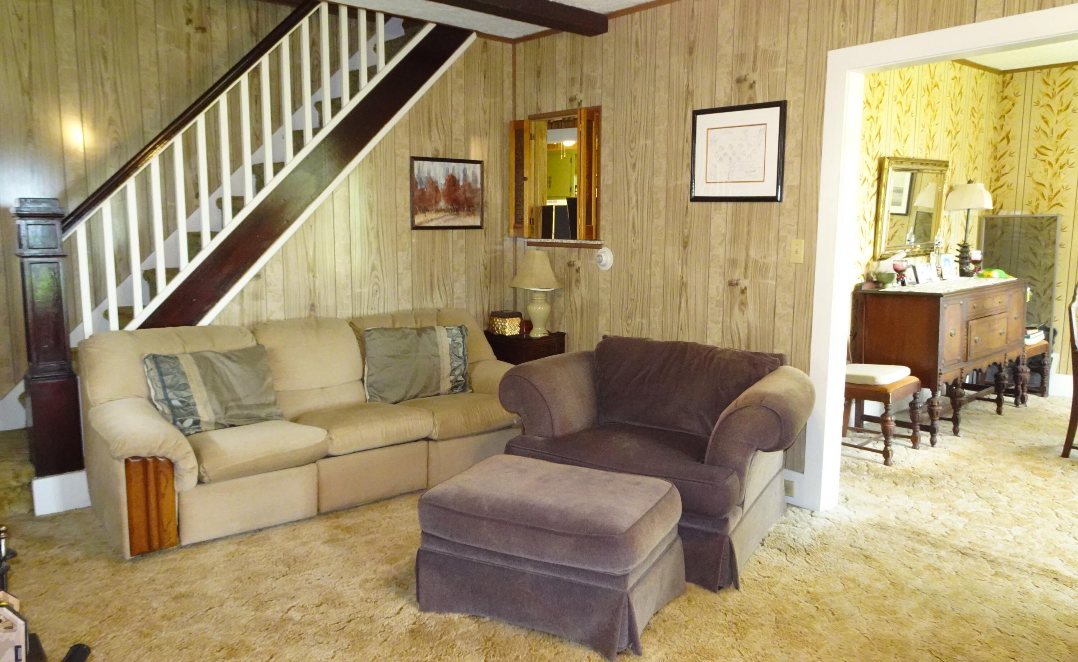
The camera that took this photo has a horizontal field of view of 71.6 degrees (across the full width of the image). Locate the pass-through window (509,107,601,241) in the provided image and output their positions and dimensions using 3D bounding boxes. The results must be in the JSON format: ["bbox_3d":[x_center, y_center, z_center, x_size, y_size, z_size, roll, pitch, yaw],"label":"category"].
[{"bbox_3d":[0.088,-0.968,4.640,0.190,0.800,0.710,-7,11,-39],"label":"pass-through window"}]

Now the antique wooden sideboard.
[{"bbox_3d":[2.792,0.147,5.101,1.540,0.950,0.480,-7,11,-39],"label":"antique wooden sideboard"}]

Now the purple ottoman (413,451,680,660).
[{"bbox_3d":[0.048,0.745,2.678,0.770,0.432,0.540,4,9,25],"label":"purple ottoman"}]

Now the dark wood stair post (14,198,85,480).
[{"bbox_3d":[-2.260,0.031,3.430,0.205,1.250,0.200,-7,11,-39],"label":"dark wood stair post"}]

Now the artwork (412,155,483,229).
[{"bbox_3d":[-0.570,-0.865,4.726,0.545,0.440,0.030,-7,11,-39],"label":"artwork"}]

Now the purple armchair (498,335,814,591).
[{"bbox_3d":[0.472,0.473,3.321,1.220,0.790,0.970,4,9,27],"label":"purple armchair"}]

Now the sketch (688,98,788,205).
[{"bbox_3d":[0.973,-0.872,3.691,0.028,0.465,0.550,-7,11,-39],"label":"sketch"}]

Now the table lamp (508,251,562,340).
[{"bbox_3d":[-0.009,-0.243,4.700,0.335,0.565,0.335,0,8,0],"label":"table lamp"}]

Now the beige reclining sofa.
[{"bbox_3d":[-1.066,0.363,3.896,2.180,0.830,0.870,-7,11,-39],"label":"beige reclining sofa"}]

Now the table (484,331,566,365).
[{"bbox_3d":[-0.103,0.324,4.868,0.330,0.640,0.450,-7,11,-39],"label":"table"}]

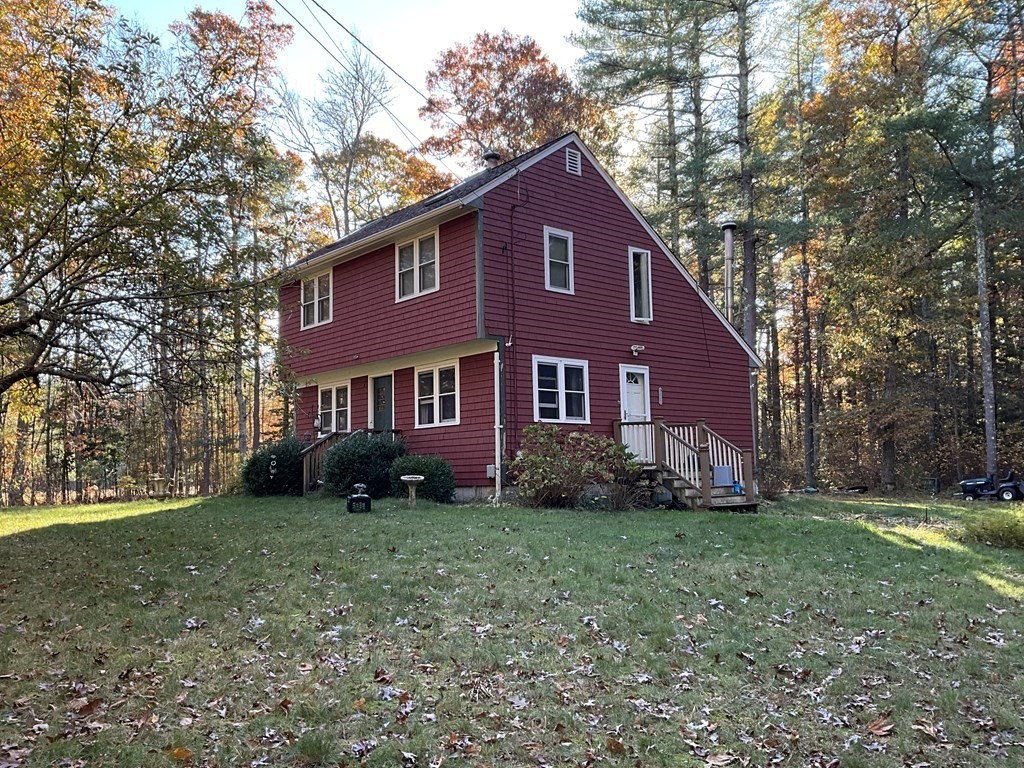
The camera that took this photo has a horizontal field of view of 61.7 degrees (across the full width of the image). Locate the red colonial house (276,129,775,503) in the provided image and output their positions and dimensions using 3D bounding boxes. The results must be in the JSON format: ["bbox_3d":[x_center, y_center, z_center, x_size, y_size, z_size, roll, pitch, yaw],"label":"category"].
[{"bbox_3d":[0.001,-1.040,22.491,9.412,7.810,8.914,4,-7,-40],"label":"red colonial house"}]

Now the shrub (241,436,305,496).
[{"bbox_3d":[-5.521,1.915,20.119,1.550,1.400,1.600,4,-7,-40],"label":"shrub"}]

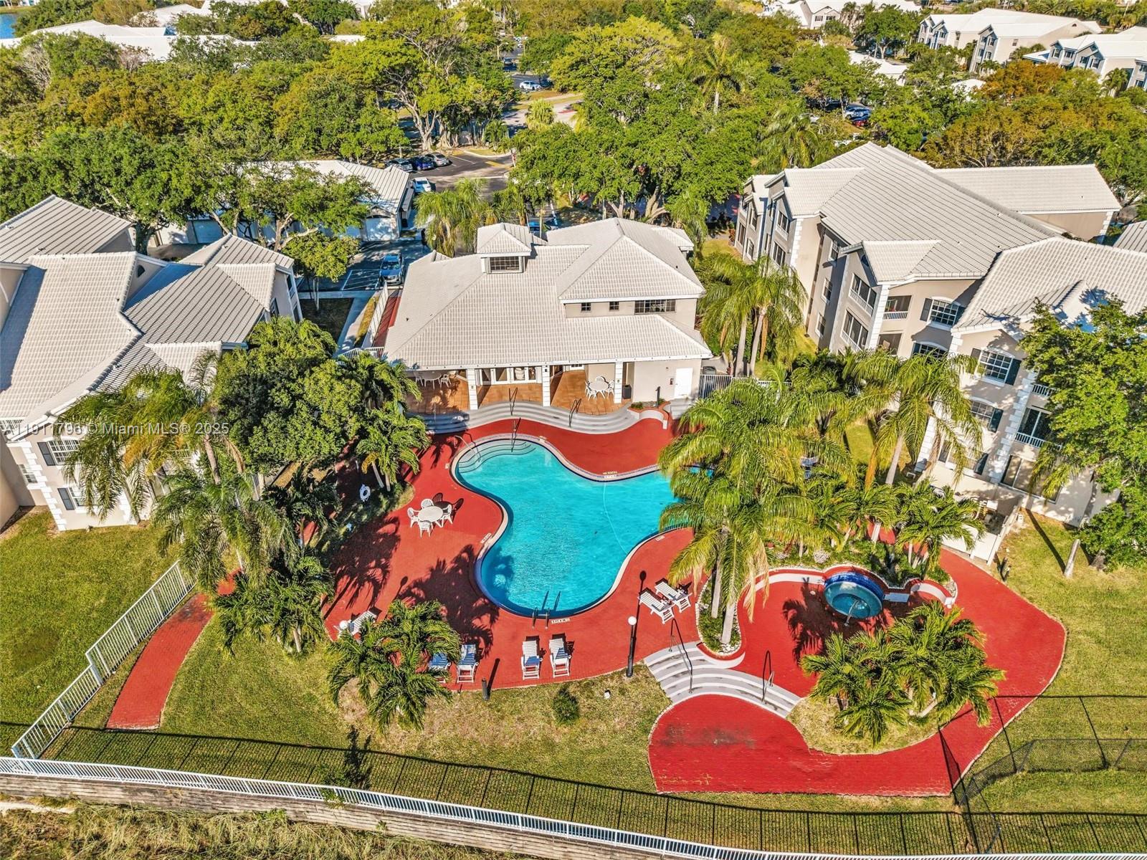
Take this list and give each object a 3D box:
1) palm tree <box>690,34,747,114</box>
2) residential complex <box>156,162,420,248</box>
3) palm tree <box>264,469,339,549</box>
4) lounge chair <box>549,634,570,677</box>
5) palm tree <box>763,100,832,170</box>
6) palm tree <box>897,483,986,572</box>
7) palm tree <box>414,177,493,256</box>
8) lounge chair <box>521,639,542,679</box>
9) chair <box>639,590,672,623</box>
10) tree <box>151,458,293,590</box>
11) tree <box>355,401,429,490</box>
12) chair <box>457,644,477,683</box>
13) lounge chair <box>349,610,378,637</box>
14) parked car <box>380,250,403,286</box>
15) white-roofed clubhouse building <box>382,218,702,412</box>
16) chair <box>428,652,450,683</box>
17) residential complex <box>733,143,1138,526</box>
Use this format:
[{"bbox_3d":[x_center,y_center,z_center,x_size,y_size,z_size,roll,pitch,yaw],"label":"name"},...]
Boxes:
[{"bbox_3d":[16.833,-38.394,93.159,6.300,13.200,6.300,0,33,0],"label":"palm tree"},{"bbox_3d":[-26.900,-22.816,76.442,22.000,5.500,12.000,-2,33,-3],"label":"residential complex"},{"bbox_3d":[-12.639,3.875,36.781,3.500,3.600,3.500,-1,31,0],"label":"palm tree"},{"bbox_3d":[-0.581,8.884,31.785,0.720,0.880,1.780,-5,33,-7],"label":"lounge chair"},{"bbox_3d":[21.716,-26.080,78.927,6.400,10.900,6.400,-1,31,0],"label":"palm tree"},{"bbox_3d":[15.556,4.603,34.584,3.900,3.700,3.900,-1,31,0],"label":"palm tree"},{"bbox_3d":[-9.565,-14.857,61.867,5.500,8.000,5.500,0,33,0],"label":"palm tree"},{"bbox_3d":[-1.691,8.851,31.197,0.680,0.800,1.650,-3,31,-3],"label":"lounge chair"},{"bbox_3d":[3.509,7.334,33.640,0.680,0.800,1.650,-24,38,-33],"label":"chair"},{"bbox_3d":[-13.981,4.426,33.121,5.000,7.000,5.000,0,33,0],"label":"tree"},{"bbox_3d":[-9.369,1.244,40.341,3.800,4.200,3.800,-1,31,0],"label":"tree"},{"bbox_3d":[-4.157,8.953,31.069,0.680,0.800,1.650,0,31,0],"label":"chair"},{"bbox_3d":[-9.075,8.050,33.127,0.720,0.880,1.780,23,40,31],"label":"lounge chair"},{"bbox_3d":[-15.495,-13.828,68.065,1.820,1.500,4.600,-4,31,-5],"label":"parked car"},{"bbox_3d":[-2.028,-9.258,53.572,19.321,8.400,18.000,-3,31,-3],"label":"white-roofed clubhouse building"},{"bbox_3d":[-5.301,9.041,31.575,0.720,0.880,1.780,0,33,0],"label":"chair"},{"bbox_3d":[25.150,-11.512,52.810,21.000,12.000,38.000,-3,33,-4],"label":"residential complex"}]

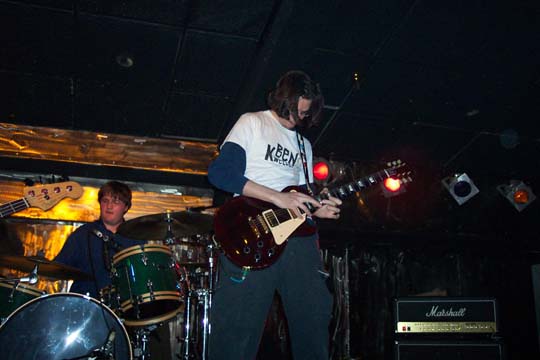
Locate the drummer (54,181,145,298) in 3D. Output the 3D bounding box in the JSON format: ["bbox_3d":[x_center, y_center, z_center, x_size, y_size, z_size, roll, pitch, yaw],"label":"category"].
[{"bbox_3d":[-0.896,0.569,3.079,0.670,1.300,0.800,5,-19,-14],"label":"drummer"}]

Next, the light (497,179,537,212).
[{"bbox_3d":[2.075,0.115,4.710,0.200,0.230,0.220,-41,-6,25],"label":"light"}]

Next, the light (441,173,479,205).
[{"bbox_3d":[1.520,0.047,4.512,0.200,0.230,0.220,-39,-2,22],"label":"light"}]

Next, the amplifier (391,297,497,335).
[{"bbox_3d":[1.318,1.046,4.322,0.745,0.290,0.215,-1,-18,6],"label":"amplifier"}]

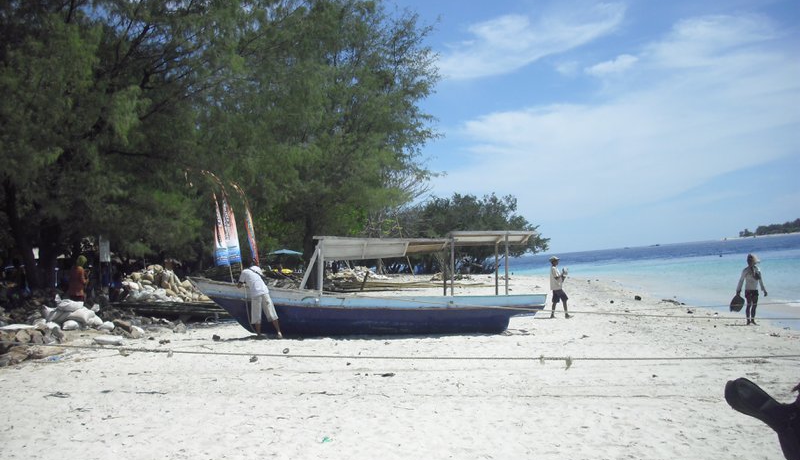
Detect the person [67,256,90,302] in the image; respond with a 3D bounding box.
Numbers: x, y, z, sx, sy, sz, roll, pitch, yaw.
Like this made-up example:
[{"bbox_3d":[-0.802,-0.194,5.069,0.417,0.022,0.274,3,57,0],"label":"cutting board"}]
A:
[{"bbox_3d":[-7.505,1.389,20.500,0.420,1.600,0.500,-3,-3,-38],"label":"person"}]

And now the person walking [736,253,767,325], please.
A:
[{"bbox_3d":[8.085,1.369,20.200,0.600,1.620,0.420,-4,-2,-17],"label":"person walking"}]

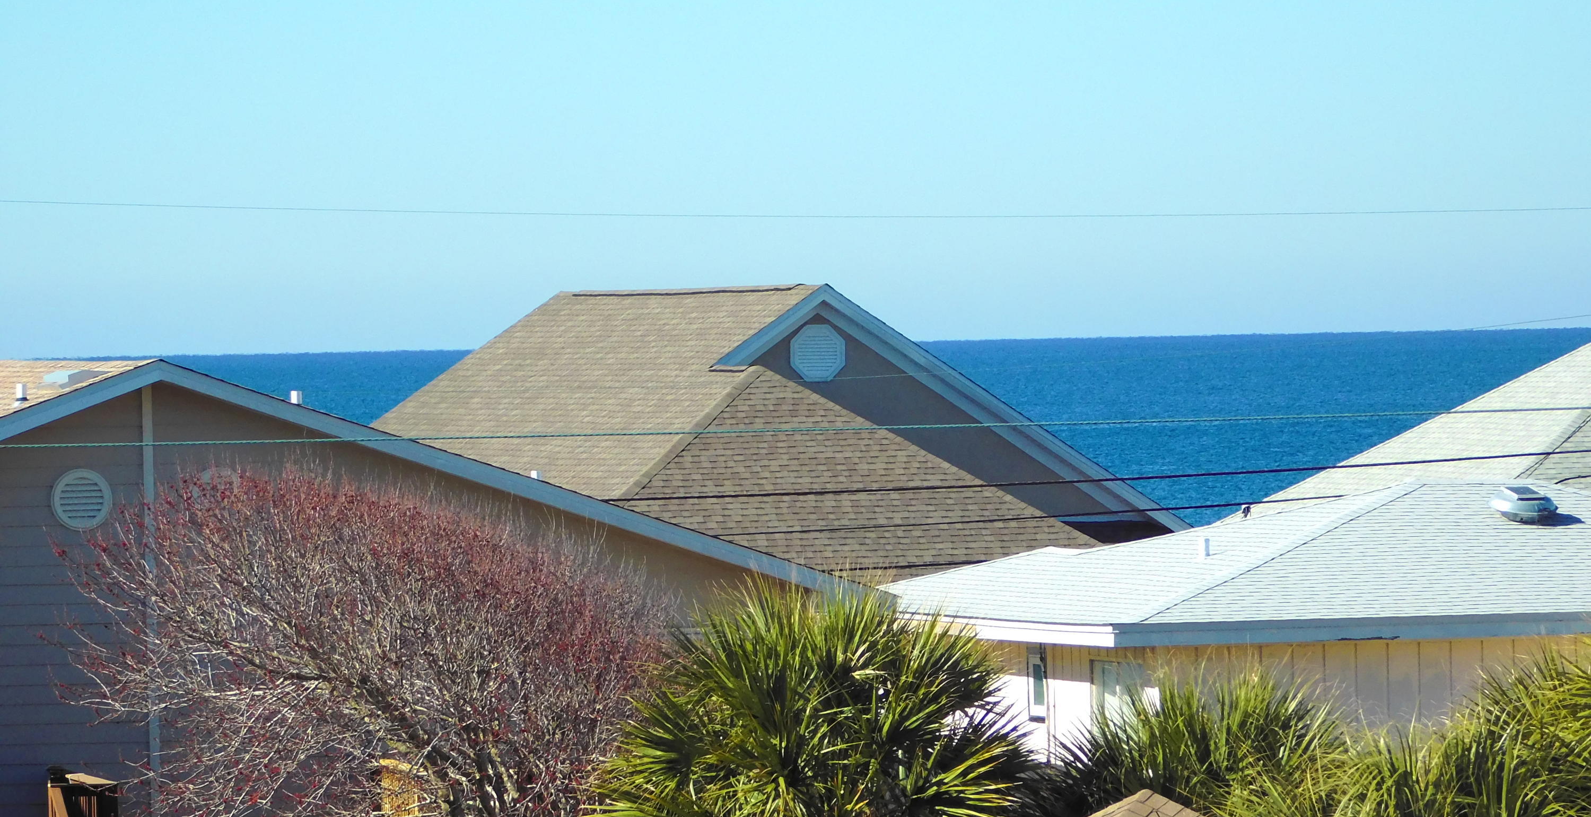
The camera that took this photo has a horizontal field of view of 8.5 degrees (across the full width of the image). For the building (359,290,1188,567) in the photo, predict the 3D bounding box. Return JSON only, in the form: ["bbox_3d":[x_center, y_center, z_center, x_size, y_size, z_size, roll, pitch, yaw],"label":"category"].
[{"bbox_3d":[-0.569,2.537,137.685,11.000,8.200,18.800,-1,0,-16],"label":"building"}]

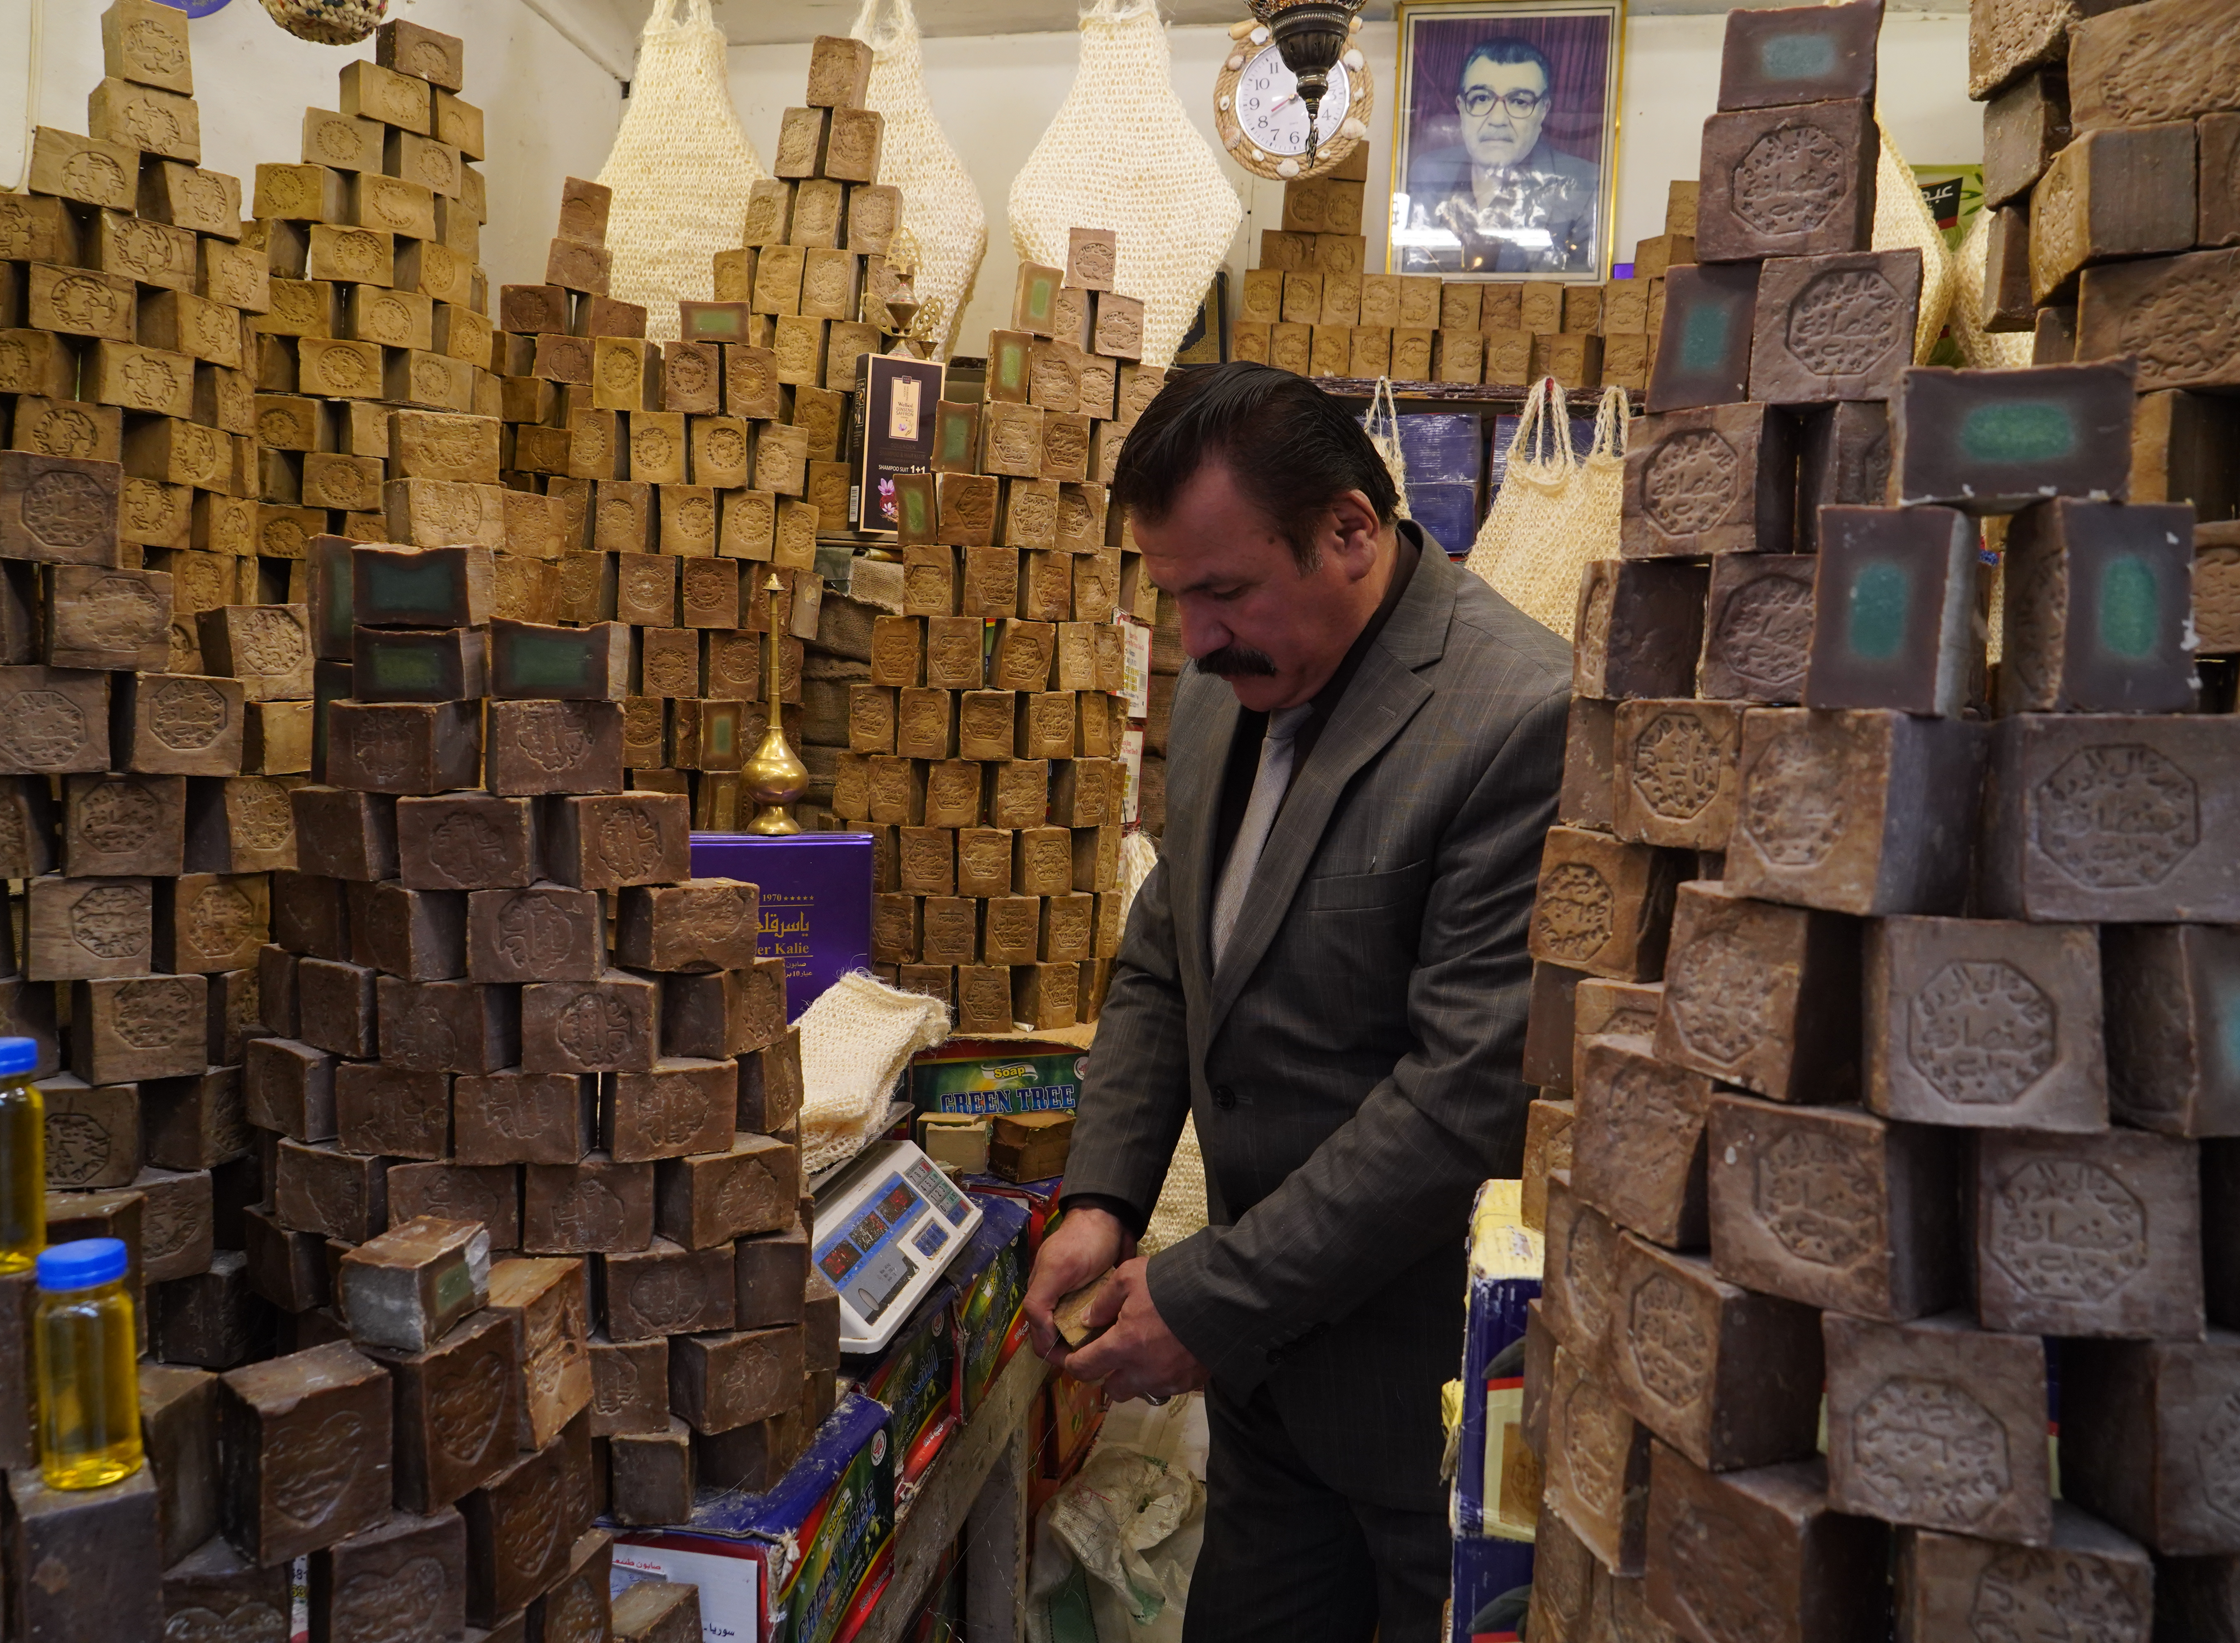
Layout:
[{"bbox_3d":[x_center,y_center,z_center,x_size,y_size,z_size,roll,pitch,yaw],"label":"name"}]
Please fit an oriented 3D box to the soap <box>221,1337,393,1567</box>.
[{"bbox_3d":[-0.415,0.322,0.840,0.050,0.080,0.064,7,7,40],"label":"soap"}]

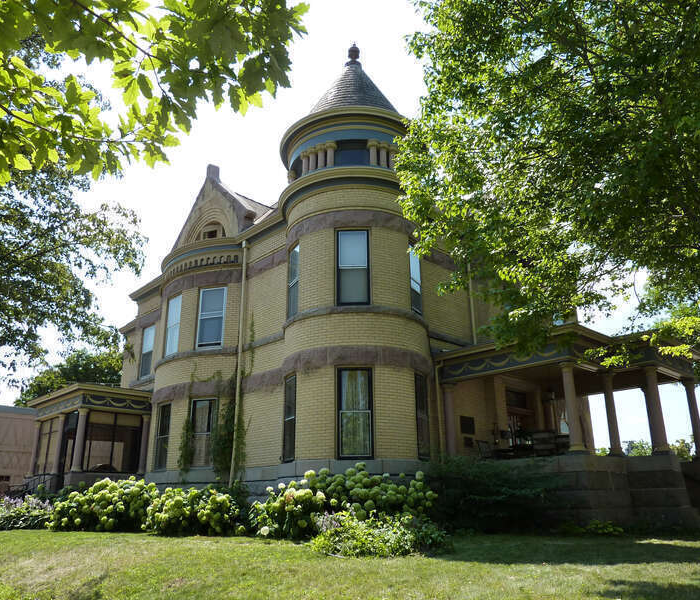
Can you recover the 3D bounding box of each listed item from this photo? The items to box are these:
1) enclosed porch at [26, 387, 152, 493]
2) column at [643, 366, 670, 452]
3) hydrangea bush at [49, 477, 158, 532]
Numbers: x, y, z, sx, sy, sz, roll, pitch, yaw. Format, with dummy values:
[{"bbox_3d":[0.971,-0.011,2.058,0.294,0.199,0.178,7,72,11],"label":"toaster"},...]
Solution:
[{"bbox_3d":[-9.475,5.656,20.457,2.800,4.200,5.400,17,-26,-41],"label":"enclosed porch"},{"bbox_3d":[7.001,2.468,13.209,0.340,2.000,0.340,17,-26,-41],"label":"column"},{"bbox_3d":[-6.761,5.592,15.831,1.900,1.360,2.300,17,-26,-41],"label":"hydrangea bush"}]

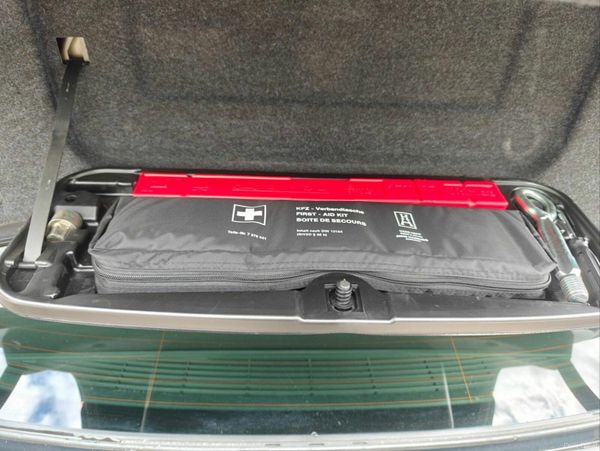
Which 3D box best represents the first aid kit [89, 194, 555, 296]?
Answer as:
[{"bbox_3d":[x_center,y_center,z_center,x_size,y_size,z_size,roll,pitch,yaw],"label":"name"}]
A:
[{"bbox_3d":[0.029,0.024,0.452,0.450,0.058,0.100,2,37,-3],"label":"first aid kit"}]

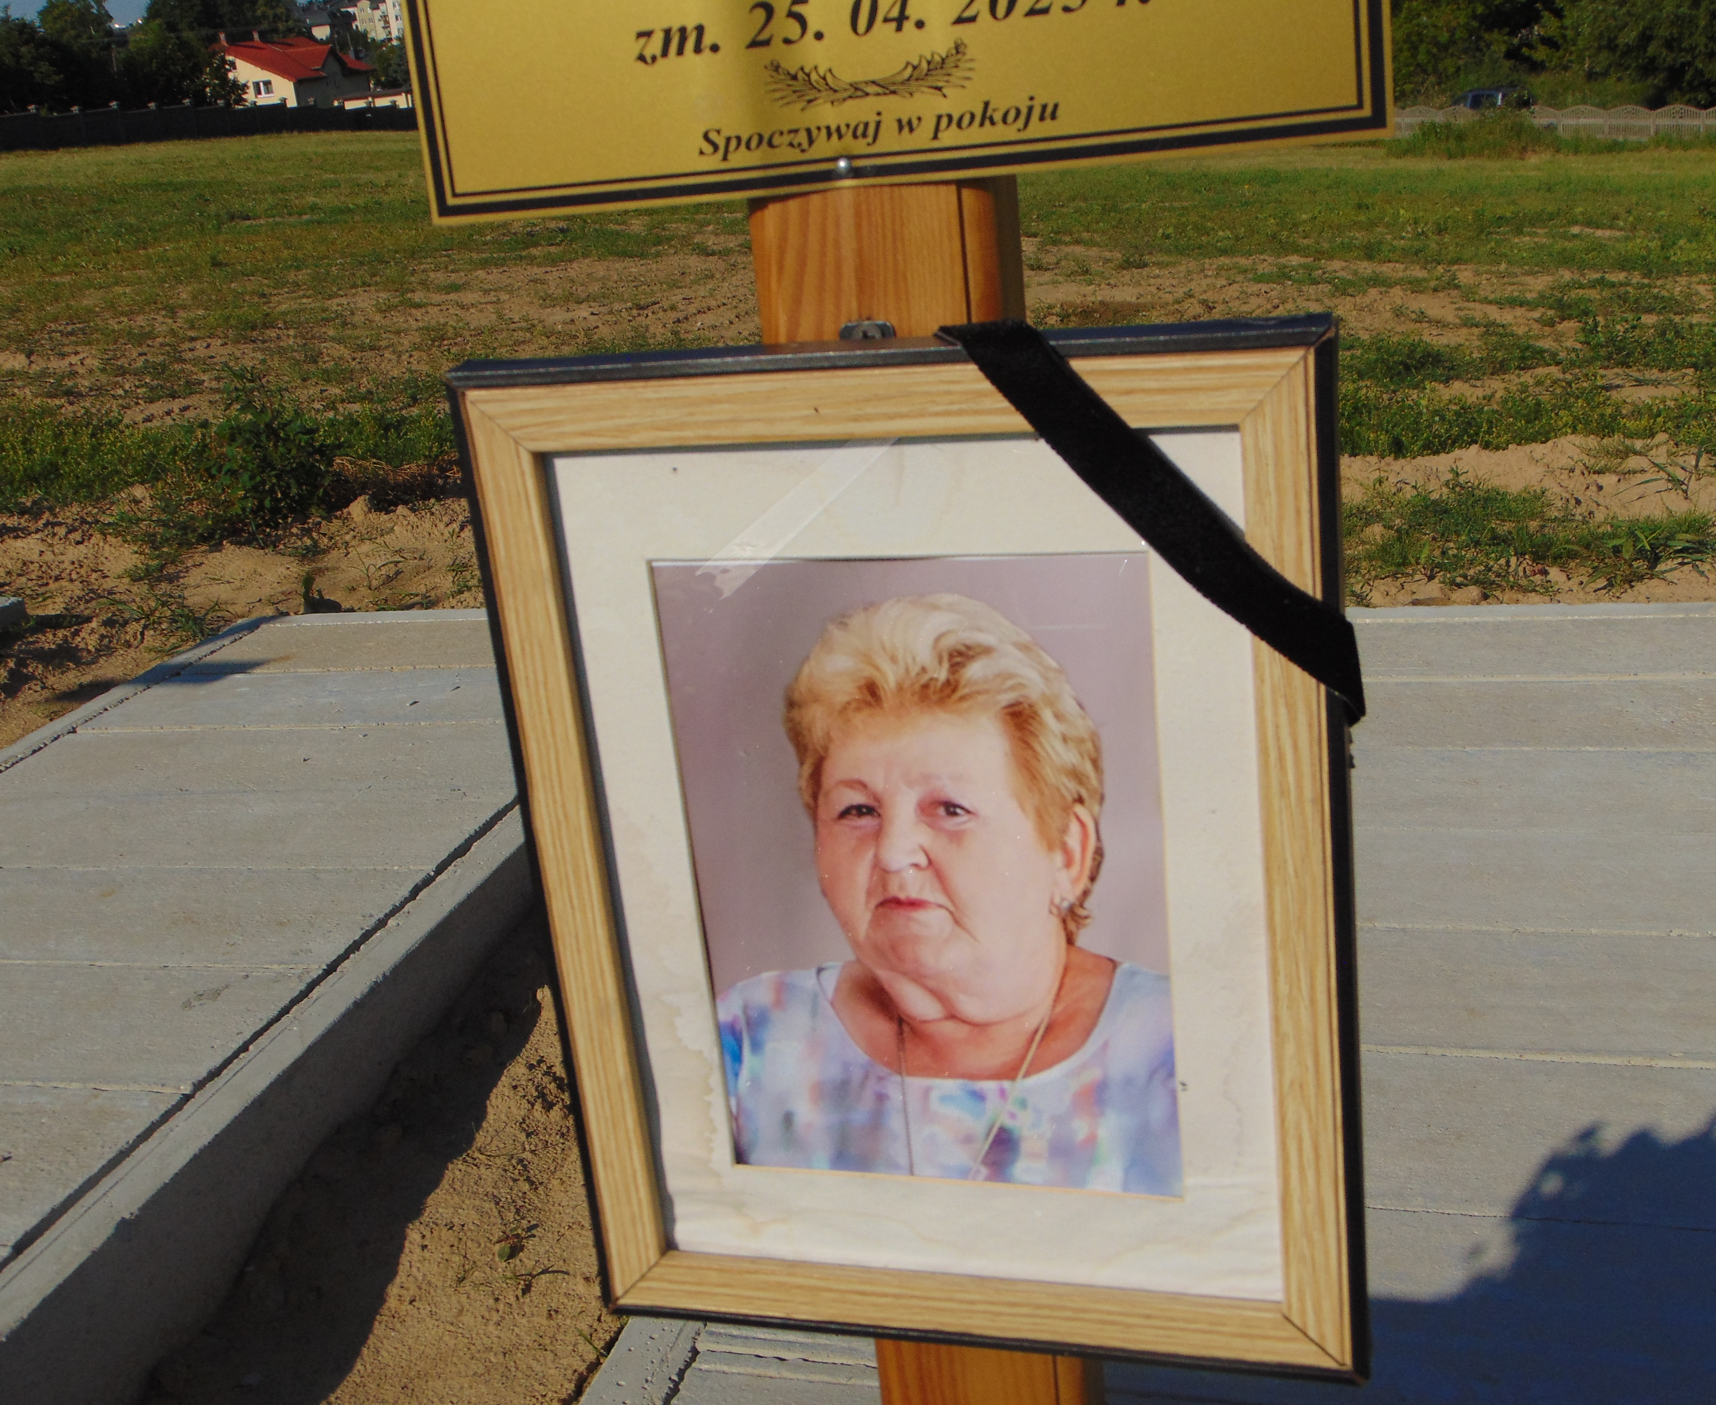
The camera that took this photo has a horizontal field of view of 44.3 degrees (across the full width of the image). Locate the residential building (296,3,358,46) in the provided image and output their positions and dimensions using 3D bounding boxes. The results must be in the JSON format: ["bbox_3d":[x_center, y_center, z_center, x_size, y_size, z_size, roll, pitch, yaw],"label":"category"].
[{"bbox_3d":[-71.640,-90.810,285.000,9.500,8.000,9.000,-7,17,1],"label":"residential building"}]

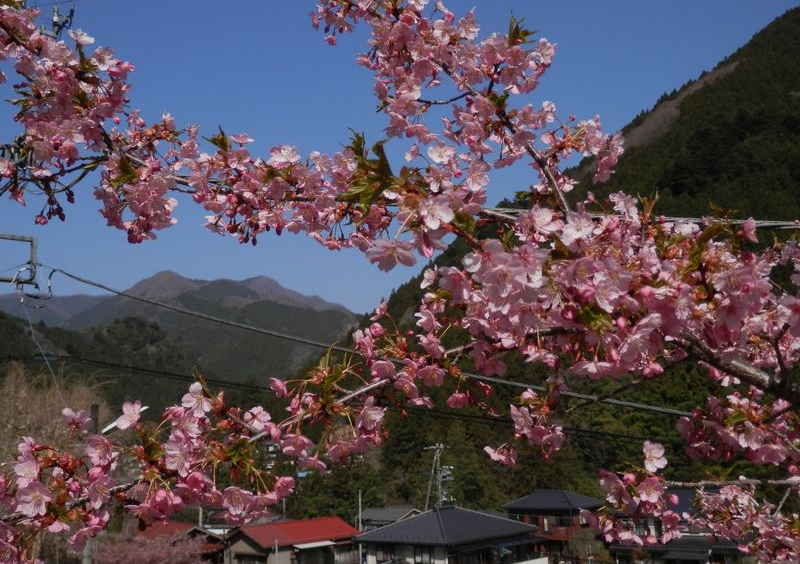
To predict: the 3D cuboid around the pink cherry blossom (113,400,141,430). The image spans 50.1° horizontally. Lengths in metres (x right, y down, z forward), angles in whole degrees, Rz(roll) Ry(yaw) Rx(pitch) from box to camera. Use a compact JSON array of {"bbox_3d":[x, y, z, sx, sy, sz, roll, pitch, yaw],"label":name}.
[{"bbox_3d":[-0.257,0.127,0.810,0.031,0.031,0.017,-2,-30,14],"label":"pink cherry blossom"}]

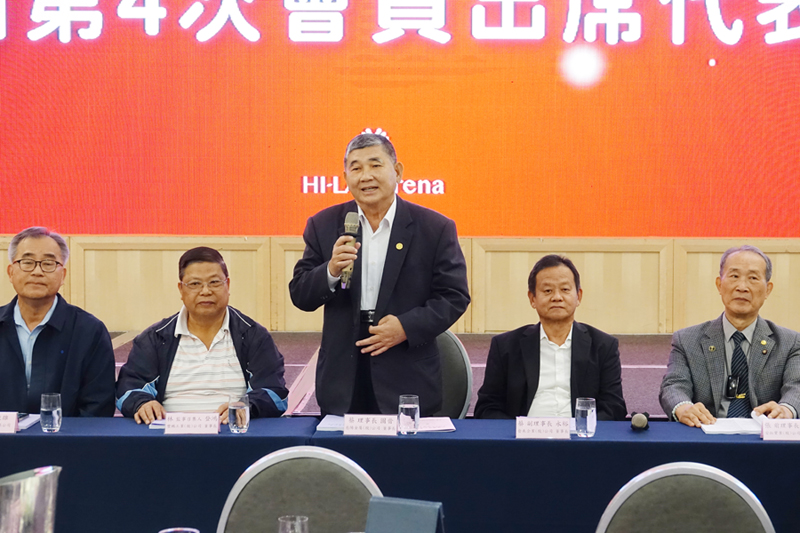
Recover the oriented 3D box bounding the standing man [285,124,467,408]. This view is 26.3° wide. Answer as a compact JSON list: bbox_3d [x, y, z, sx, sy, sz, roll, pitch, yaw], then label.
[{"bbox_3d":[-0.067,0.398,5.931,0.605,1.719,0.420,0,2,7],"label":"standing man"}]

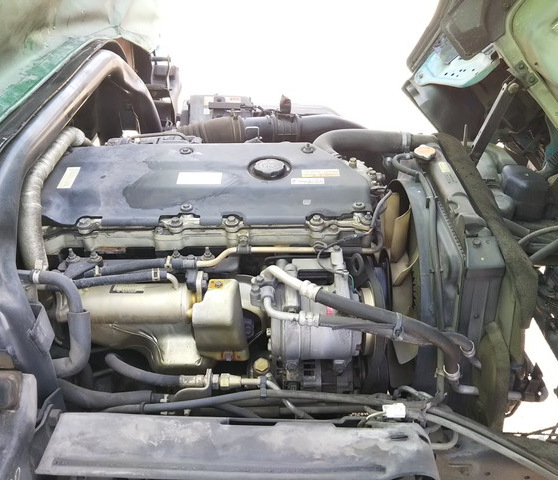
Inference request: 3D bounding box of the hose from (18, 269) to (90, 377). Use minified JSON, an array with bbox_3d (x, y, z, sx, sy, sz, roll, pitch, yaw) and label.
[{"bbox_3d":[-0.398,0.146,0.980,0.120,0.215,0.060,0,33,0],"label":"hose"}]

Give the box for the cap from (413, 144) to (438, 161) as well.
[{"bbox_3d":[0.349,-0.207,1.320,0.056,0.022,0.054,0,33,0],"label":"cap"}]

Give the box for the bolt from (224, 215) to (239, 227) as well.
[{"bbox_3d":[-0.090,-0.037,1.050,0.026,0.017,0.026,0,33,0],"label":"bolt"}]

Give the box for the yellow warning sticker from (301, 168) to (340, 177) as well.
[{"bbox_3d":[0.089,-0.142,1.180,0.080,0.002,0.022,0,38,0],"label":"yellow warning sticker"}]

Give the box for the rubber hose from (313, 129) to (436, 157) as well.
[{"bbox_3d":[0.230,-0.240,1.350,0.295,0.056,0.065,0,33,0],"label":"rubber hose"}]

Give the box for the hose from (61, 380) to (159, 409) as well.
[{"bbox_3d":[-0.321,0.291,1.050,0.195,0.042,0.040,3,33,0],"label":"hose"}]

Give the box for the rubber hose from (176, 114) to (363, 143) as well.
[{"bbox_3d":[-0.026,-0.296,1.500,0.500,0.095,0.100,0,33,0],"label":"rubber hose"}]

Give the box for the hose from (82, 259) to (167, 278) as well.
[{"bbox_3d":[-0.289,0.054,1.050,0.162,0.020,0.020,-7,33,0],"label":"hose"}]

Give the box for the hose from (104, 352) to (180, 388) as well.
[{"bbox_3d":[-0.259,0.249,1.060,0.148,0.031,0.030,17,34,0],"label":"hose"}]

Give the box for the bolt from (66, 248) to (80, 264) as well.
[{"bbox_3d":[-0.398,0.032,1.070,0.024,0.025,0.024,0,33,0],"label":"bolt"}]

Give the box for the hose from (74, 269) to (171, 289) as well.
[{"bbox_3d":[-0.294,0.075,1.030,0.178,0.020,0.020,-5,33,0],"label":"hose"}]

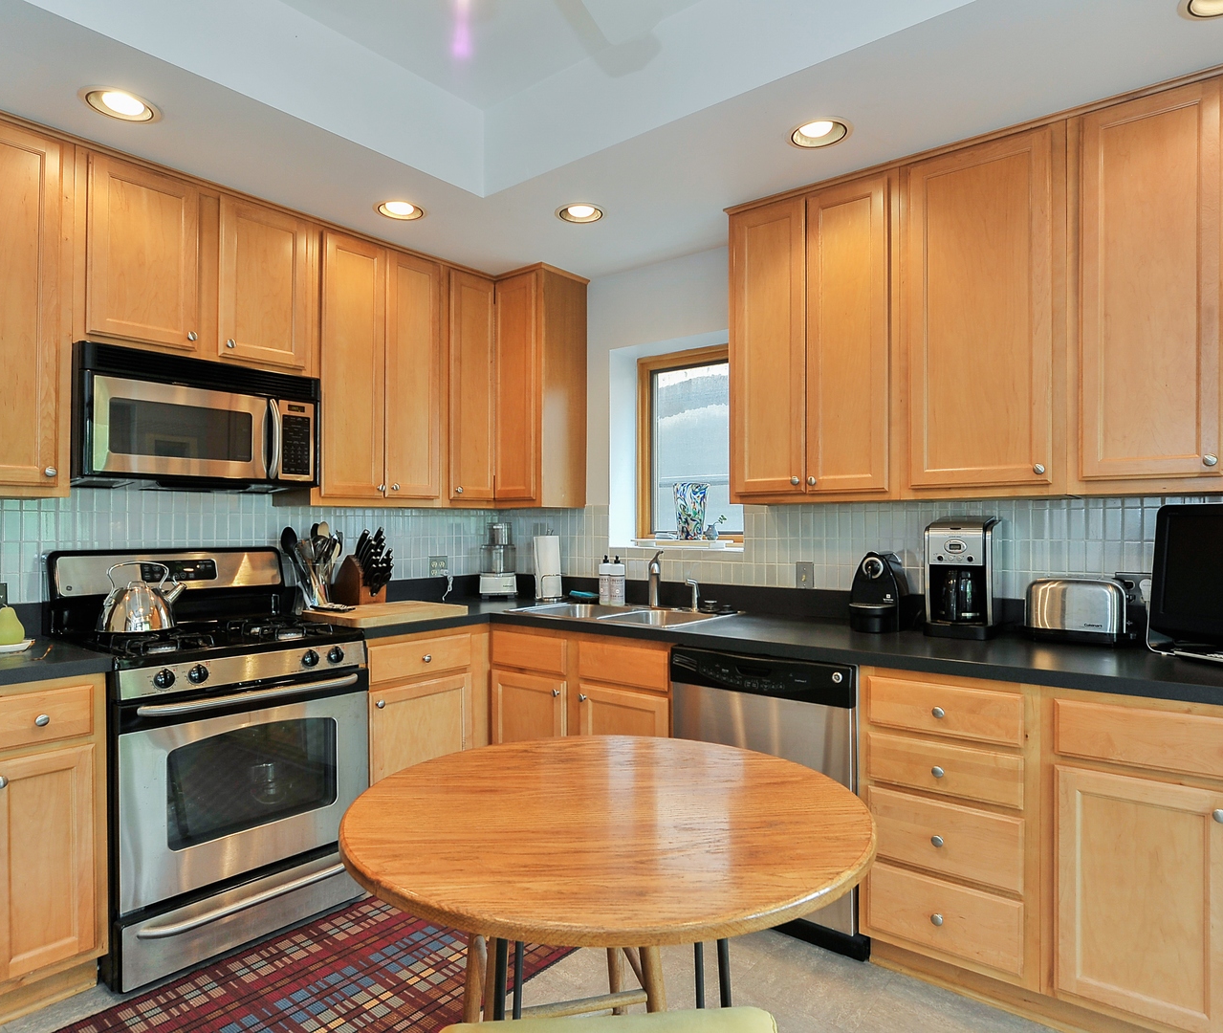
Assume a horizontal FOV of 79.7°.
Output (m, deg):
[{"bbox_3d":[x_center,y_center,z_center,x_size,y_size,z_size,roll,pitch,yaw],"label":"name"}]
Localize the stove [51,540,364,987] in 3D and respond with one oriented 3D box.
[{"bbox_3d":[-1.332,0.709,2.468,0.665,1.175,0.762,0,-1,39],"label":"stove"}]

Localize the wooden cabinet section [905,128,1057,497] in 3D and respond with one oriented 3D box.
[{"bbox_3d":[1.184,-0.583,2.294,0.432,1.029,0.308,0,0,39],"label":"wooden cabinet section"}]

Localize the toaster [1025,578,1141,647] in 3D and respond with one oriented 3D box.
[{"bbox_3d":[1.447,0.290,2.249,0.270,0.188,0.175,0,-1,39],"label":"toaster"}]

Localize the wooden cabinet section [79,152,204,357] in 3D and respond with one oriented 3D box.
[{"bbox_3d":[-1.601,-0.821,2.427,0.308,0.567,0.362,0,0,39],"label":"wooden cabinet section"}]

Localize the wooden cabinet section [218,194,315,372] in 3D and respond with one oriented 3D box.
[{"bbox_3d":[-1.359,-0.819,2.731,0.308,0.567,0.366,0,0,39],"label":"wooden cabinet section"}]

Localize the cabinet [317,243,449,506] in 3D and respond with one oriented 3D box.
[{"bbox_3d":[-1.047,-0.570,3.115,0.330,1.055,0.615,0,-1,39],"label":"cabinet"}]

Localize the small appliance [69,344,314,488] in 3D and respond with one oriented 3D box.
[{"bbox_3d":[-1.455,-0.307,2.550,0.405,0.409,0.755,0,-1,39],"label":"small appliance"}]

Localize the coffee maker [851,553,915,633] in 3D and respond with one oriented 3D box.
[{"bbox_3d":[0.933,0.247,2.513,0.160,0.268,0.235,0,-1,34],"label":"coffee maker"}]

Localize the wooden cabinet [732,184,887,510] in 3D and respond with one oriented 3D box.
[{"bbox_3d":[0.757,-0.568,2.598,0.595,1.045,0.330,0,-1,39],"label":"wooden cabinet"}]

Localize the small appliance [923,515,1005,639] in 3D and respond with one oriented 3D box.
[{"bbox_3d":[1.132,0.197,2.373,0.195,0.365,0.230,0,-1,34],"label":"small appliance"}]

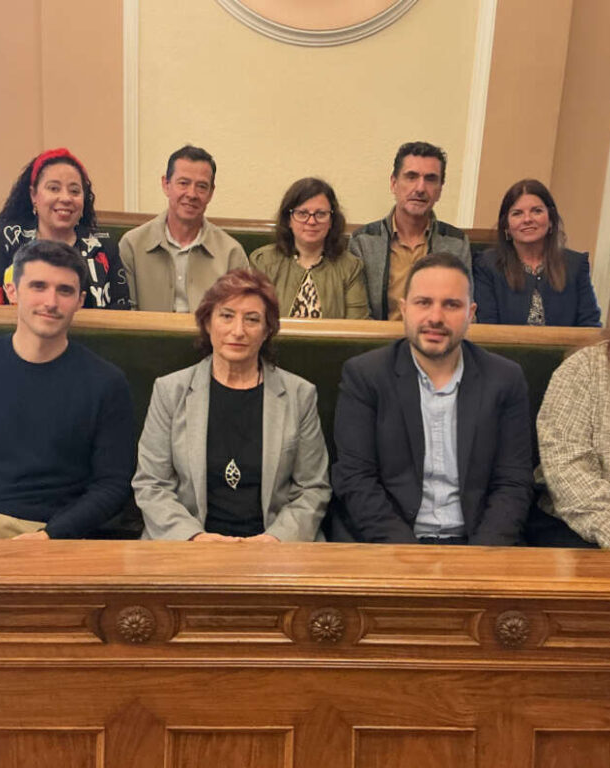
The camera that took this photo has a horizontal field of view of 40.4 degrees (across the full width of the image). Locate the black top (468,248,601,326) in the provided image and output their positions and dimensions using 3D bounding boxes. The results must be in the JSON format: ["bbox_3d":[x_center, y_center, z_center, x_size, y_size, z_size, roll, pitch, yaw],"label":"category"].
[{"bbox_3d":[0.809,-0.224,2.934,0.452,0.520,0.330,4,14,5],"label":"black top"}]

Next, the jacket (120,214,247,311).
[{"bbox_3d":[-0.409,-0.299,2.832,0.441,0.570,0.340,1,14,-6],"label":"jacket"}]

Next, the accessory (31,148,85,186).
[{"bbox_3d":[-0.776,-0.682,2.617,0.175,0.130,0.100,-1,14,-28],"label":"accessory"}]

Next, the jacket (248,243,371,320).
[{"bbox_3d":[0.011,-0.237,2.866,0.423,0.500,0.320,2,14,-2],"label":"jacket"}]

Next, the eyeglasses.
[{"bbox_3d":[0.017,-0.572,2.813,0.142,0.045,0.140,3,14,-2],"label":"eyeglasses"}]

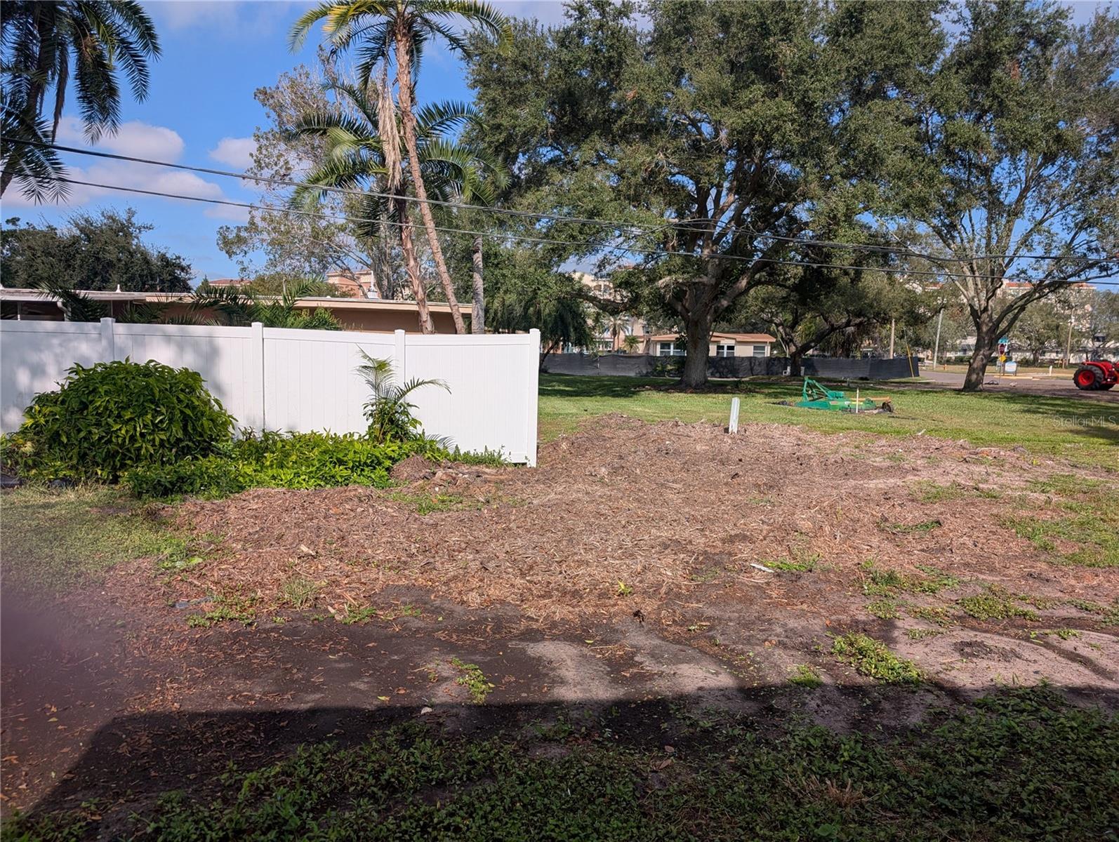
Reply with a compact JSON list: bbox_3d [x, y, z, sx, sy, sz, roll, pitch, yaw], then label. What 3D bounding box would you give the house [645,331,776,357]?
[{"bbox_3d":[14.306,-6.663,75.000,11.900,3.700,9.000,1,5,3],"label":"house"}]

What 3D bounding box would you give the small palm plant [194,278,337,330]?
[{"bbox_3d":[-4.620,-0.901,12.200,2.300,2.650,2.100,0,5,-11],"label":"small palm plant"}]

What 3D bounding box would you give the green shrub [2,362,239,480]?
[{"bbox_3d":[-5.115,-0.016,9.100,2.500,1.420,1.600,0,5,-11],"label":"green shrub"}]

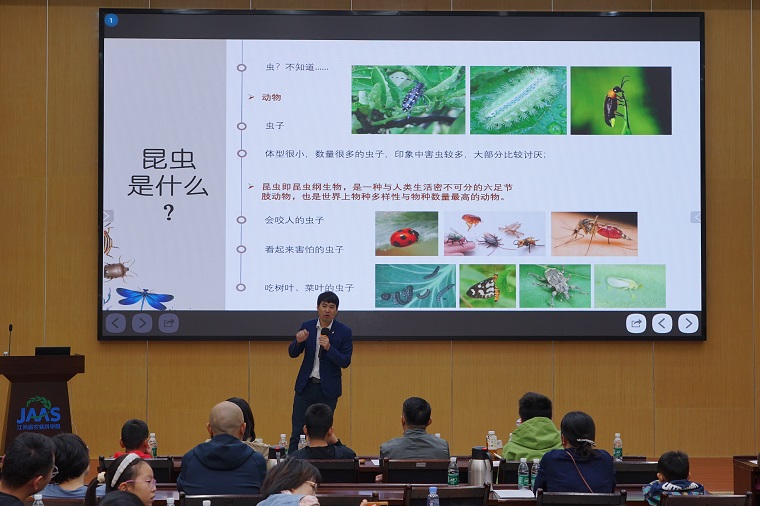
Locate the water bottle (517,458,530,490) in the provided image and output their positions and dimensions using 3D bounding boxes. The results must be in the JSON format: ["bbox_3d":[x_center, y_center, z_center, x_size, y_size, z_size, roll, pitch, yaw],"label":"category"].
[{"bbox_3d":[0.835,1.285,7.221,0.061,0.192,0.061,0,-1,0],"label":"water bottle"}]

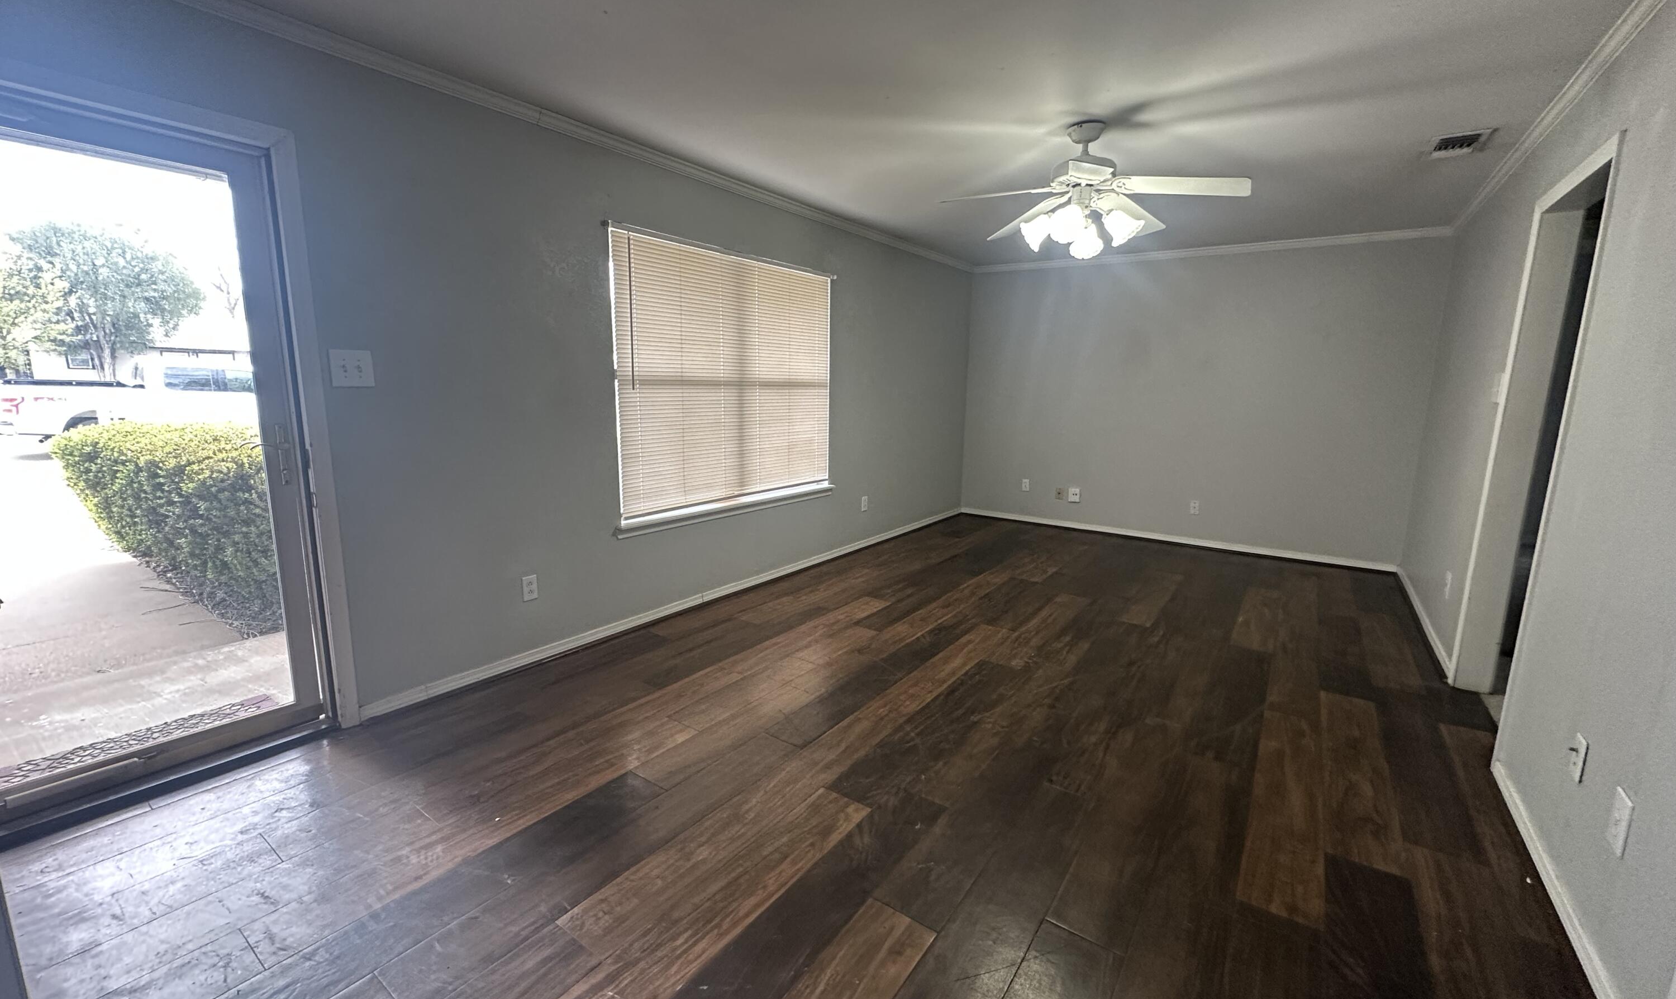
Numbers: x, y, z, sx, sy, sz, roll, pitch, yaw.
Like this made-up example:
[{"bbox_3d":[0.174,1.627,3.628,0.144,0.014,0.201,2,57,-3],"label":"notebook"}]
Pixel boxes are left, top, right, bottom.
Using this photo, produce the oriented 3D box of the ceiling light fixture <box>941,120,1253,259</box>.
[{"bbox_3d":[1.106,-1.365,2.988,1.260,0.535,1.270,8,12,34],"label":"ceiling light fixture"}]

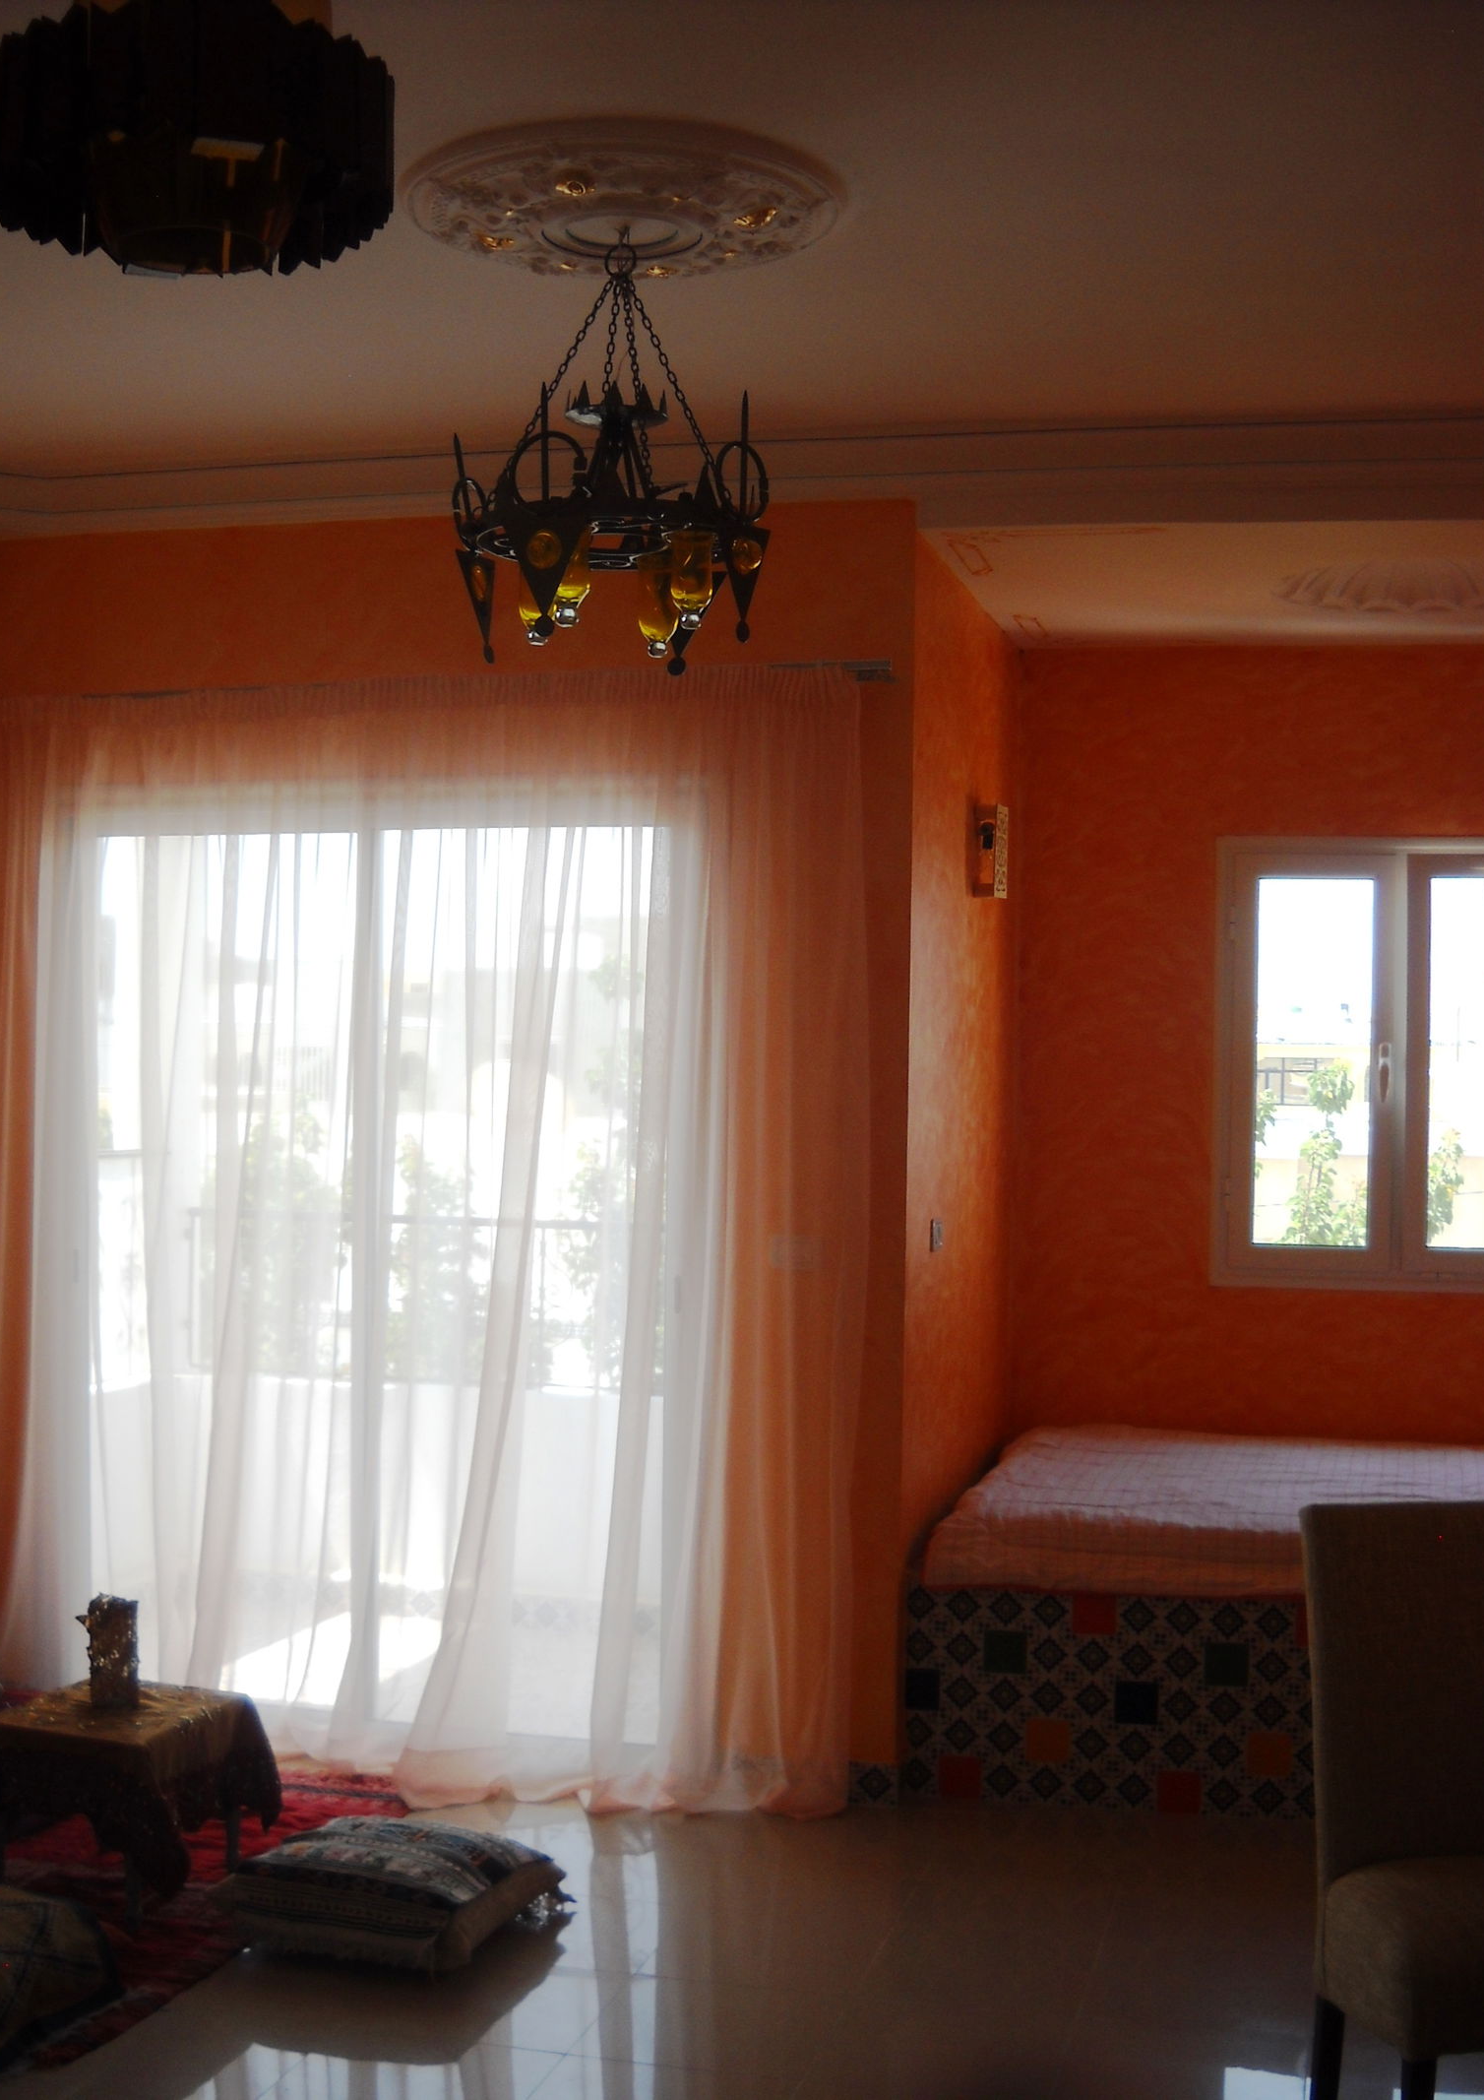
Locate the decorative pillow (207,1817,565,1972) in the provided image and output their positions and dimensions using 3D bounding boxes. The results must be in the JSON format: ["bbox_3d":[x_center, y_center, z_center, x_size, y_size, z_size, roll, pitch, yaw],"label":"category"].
[{"bbox_3d":[-0.689,1.630,4.909,0.520,0.180,0.460,1,0,20],"label":"decorative pillow"}]

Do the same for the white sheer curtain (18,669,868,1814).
[{"bbox_3d":[-0.793,0.423,5.825,2.200,2.580,0.210,1,0,14],"label":"white sheer curtain"}]

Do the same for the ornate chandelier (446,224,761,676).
[{"bbox_3d":[-0.207,-0.978,4.027,0.520,0.680,0.520,1,0,0],"label":"ornate chandelier"}]

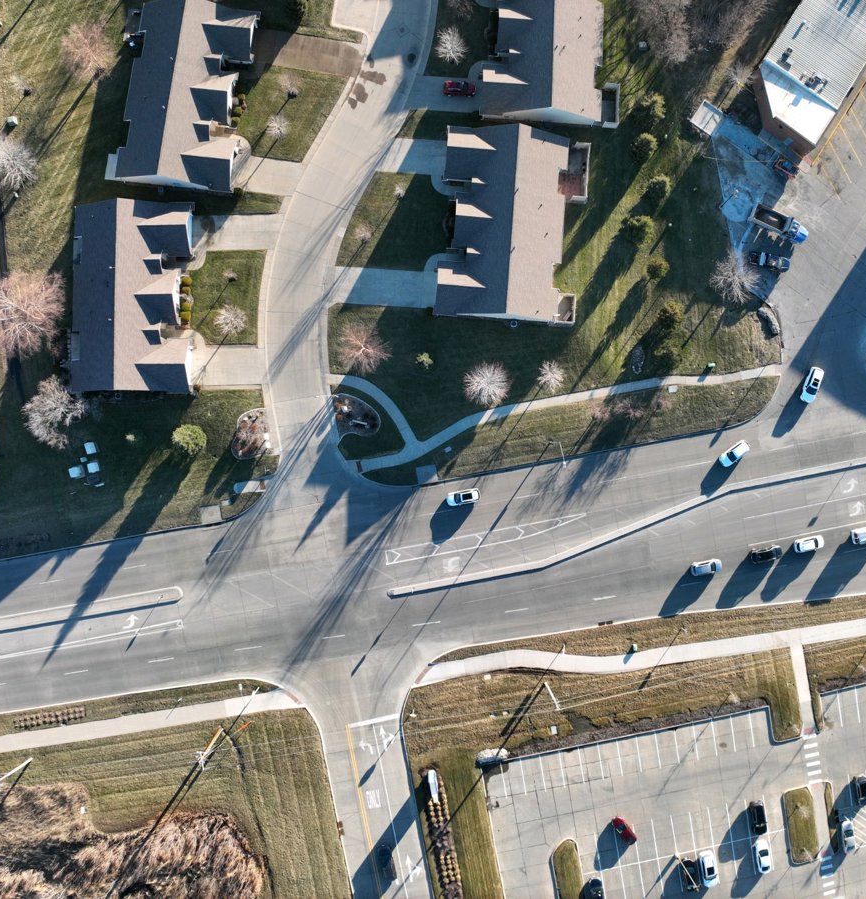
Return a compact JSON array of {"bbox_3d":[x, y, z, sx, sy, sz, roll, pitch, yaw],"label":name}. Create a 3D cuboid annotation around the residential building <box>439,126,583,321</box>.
[{"bbox_3d":[10.138,-31.549,116.486,18.000,6.400,26.200,5,90,-1],"label":"residential building"}]

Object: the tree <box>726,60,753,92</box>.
[{"bbox_3d":[41.100,-50.017,111.526,3.200,4.600,3.200,0,90,0],"label":"tree"}]

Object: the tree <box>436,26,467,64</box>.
[{"bbox_3d":[2.571,-56.292,116.692,4.400,6.000,4.700,0,90,-1],"label":"tree"}]

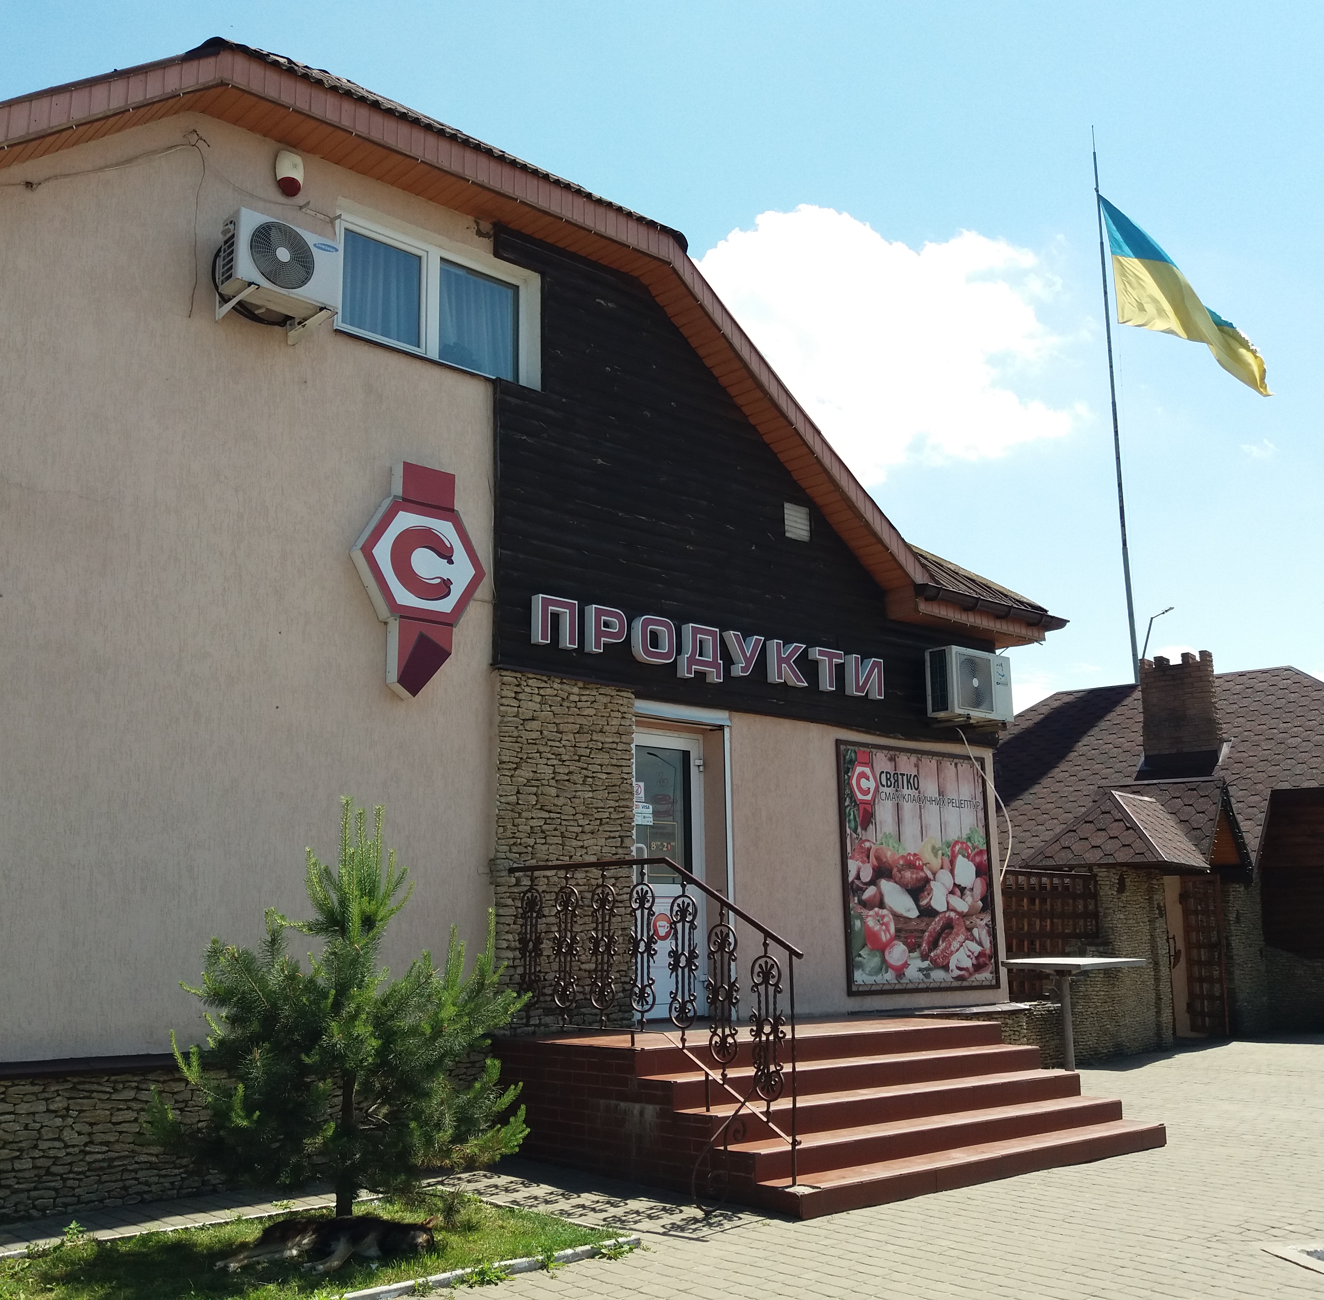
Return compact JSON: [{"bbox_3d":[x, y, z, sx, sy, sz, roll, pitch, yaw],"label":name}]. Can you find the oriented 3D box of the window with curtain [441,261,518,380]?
[{"bbox_3d":[-1.278,-2.321,9.918,0.700,0.800,0.100,10,-16,-41],"label":"window with curtain"}]

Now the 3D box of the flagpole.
[{"bbox_3d":[10.550,-2.659,31.905,0.200,20.550,0.200,10,-16,-41],"label":"flagpole"}]

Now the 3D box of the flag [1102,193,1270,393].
[{"bbox_3d":[12.044,-8.340,32.527,3.260,5.600,1.200,-5,-12,19],"label":"flag"}]

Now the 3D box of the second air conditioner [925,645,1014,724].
[{"bbox_3d":[2.753,0.333,12.521,0.890,0.585,0.290,10,-16,-41],"label":"second air conditioner"}]

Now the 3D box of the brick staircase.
[{"bbox_3d":[1.083,2.827,8.942,3.410,0.724,2.640,10,-16,-41],"label":"brick staircase"}]

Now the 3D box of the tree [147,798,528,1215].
[{"bbox_3d":[-1.567,1.788,7.058,1.800,2.080,1.800,-1,-12,0],"label":"tree"}]

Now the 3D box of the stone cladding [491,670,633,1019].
[{"bbox_3d":[-0.656,1.366,9.514,1.190,2.380,0.120,10,-16,-41],"label":"stone cladding"}]

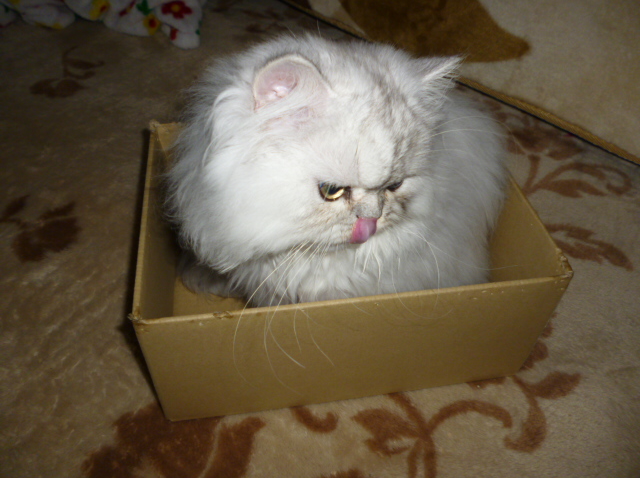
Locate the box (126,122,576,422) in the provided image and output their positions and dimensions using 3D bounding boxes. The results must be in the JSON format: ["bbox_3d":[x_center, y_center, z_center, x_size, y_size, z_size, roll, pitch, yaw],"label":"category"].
[{"bbox_3d":[0.011,0.007,0.549,0.350,0.157,0.267,-5,45,-8],"label":"box"}]

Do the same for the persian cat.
[{"bbox_3d":[0.012,-0.051,0.511,0.301,0.273,0.238,5,44,2],"label":"persian cat"}]

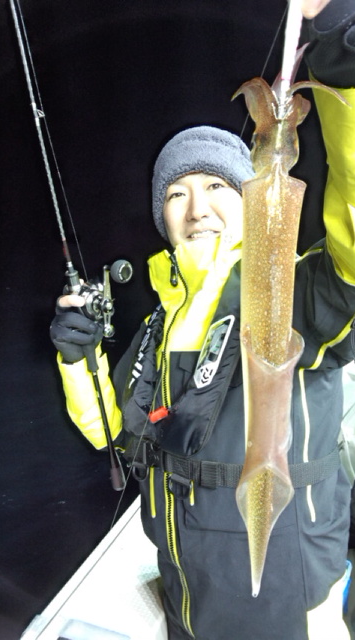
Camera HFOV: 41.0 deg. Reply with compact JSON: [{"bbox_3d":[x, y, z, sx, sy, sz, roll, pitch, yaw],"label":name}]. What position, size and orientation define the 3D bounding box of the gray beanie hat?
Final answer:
[{"bbox_3d":[0.050,-0.245,0.860,0.195,0.190,0.230,-10,4,17],"label":"gray beanie hat"}]

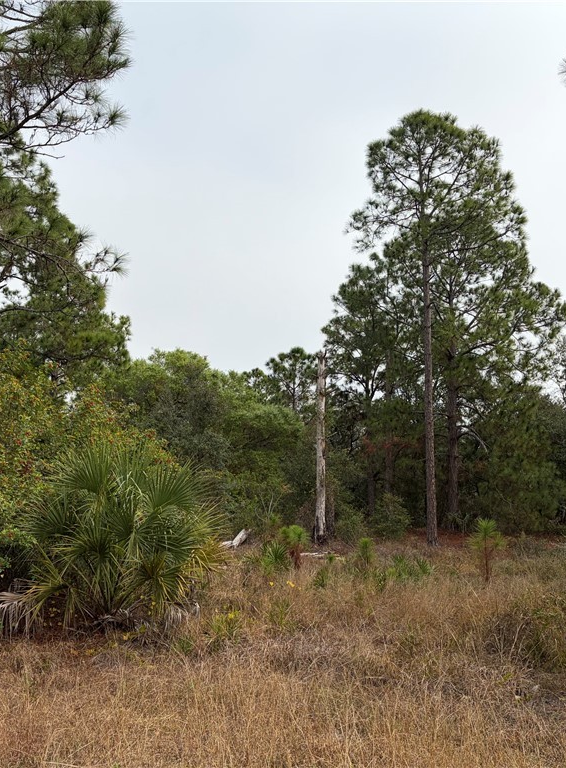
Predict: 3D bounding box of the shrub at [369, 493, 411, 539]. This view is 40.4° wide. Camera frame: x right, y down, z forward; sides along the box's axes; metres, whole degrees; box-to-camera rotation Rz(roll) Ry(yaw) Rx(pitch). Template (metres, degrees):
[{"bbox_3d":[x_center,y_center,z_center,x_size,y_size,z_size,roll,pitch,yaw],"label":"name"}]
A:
[{"bbox_3d":[2.883,3.524,20.624,1.126,1.217,1.070,0,-7,0],"label":"shrub"}]

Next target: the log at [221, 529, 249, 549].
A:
[{"bbox_3d":[-1.075,3.507,17.402,0.634,0.423,0.400,0,-7,0],"label":"log"}]

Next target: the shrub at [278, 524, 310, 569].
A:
[{"bbox_3d":[0.177,2.746,12.962,0.539,0.745,0.512,0,-7,0],"label":"shrub"}]

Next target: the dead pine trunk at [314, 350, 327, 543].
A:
[{"bbox_3d":[0.947,1.521,19.157,0.260,4.771,0.260,0,-7,0],"label":"dead pine trunk"}]

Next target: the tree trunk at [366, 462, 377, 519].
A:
[{"bbox_3d":[2.647,3.280,23.072,0.210,1.842,0.210,0,-7,0],"label":"tree trunk"}]

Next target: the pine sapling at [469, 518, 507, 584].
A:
[{"bbox_3d":[3.073,2.505,11.500,0.560,1.000,0.550,0,-7,0],"label":"pine sapling"}]

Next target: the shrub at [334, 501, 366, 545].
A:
[{"bbox_3d":[1.628,3.454,19.122,0.845,1.005,0.803,0,-7,0],"label":"shrub"}]

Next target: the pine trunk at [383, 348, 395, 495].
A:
[{"bbox_3d":[3.286,1.586,23.784,0.250,5.438,0.250,0,-7,0],"label":"pine trunk"}]

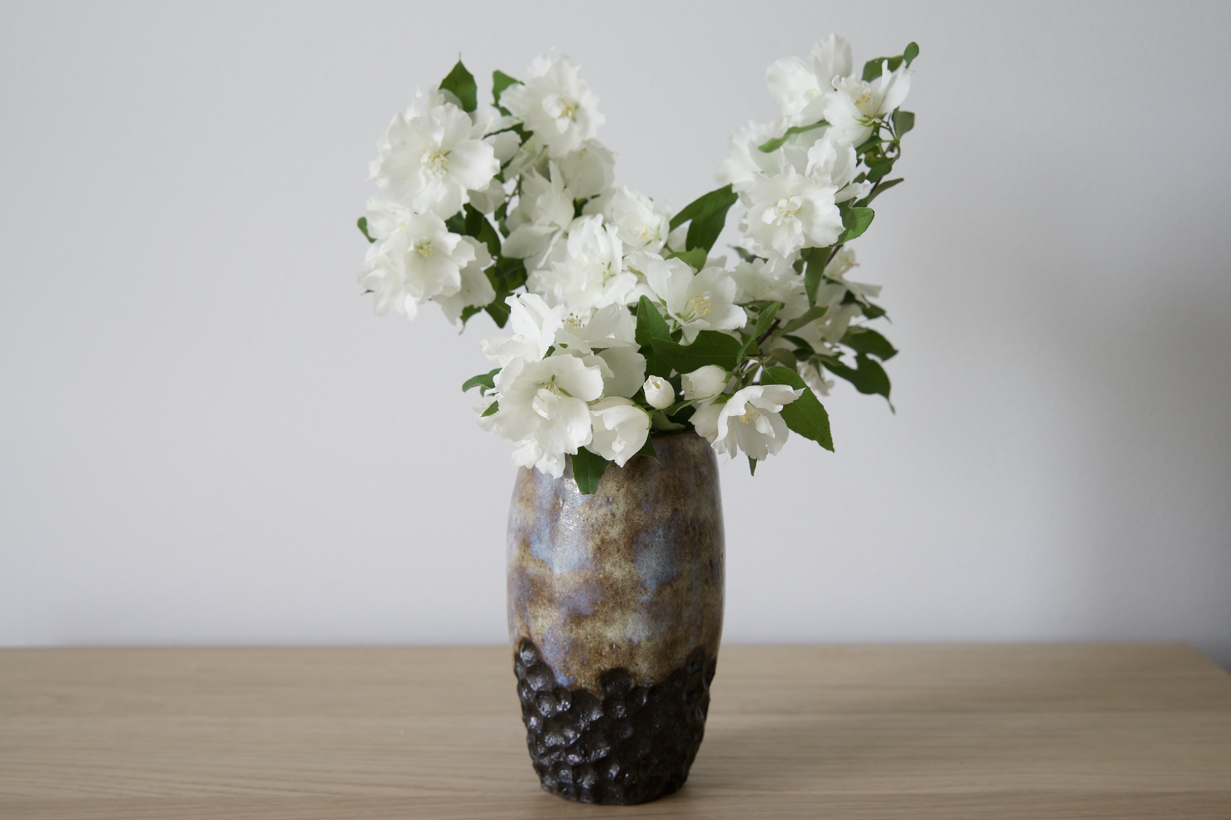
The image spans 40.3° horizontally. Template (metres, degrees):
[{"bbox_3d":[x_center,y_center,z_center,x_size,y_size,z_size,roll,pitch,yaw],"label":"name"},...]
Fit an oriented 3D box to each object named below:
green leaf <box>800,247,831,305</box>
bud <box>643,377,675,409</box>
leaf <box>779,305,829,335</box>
[{"bbox_3d":[0.089,-0.061,0.745,0.013,0.029,0.010,5,4,-21],"label":"green leaf"},{"bbox_3d":[0.019,-0.008,0.720,0.013,0.015,0.013,-24,30,0],"label":"bud"},{"bbox_3d":[0.086,-0.041,0.765,0.024,0.008,0.010,-25,15,11],"label":"leaf"}]

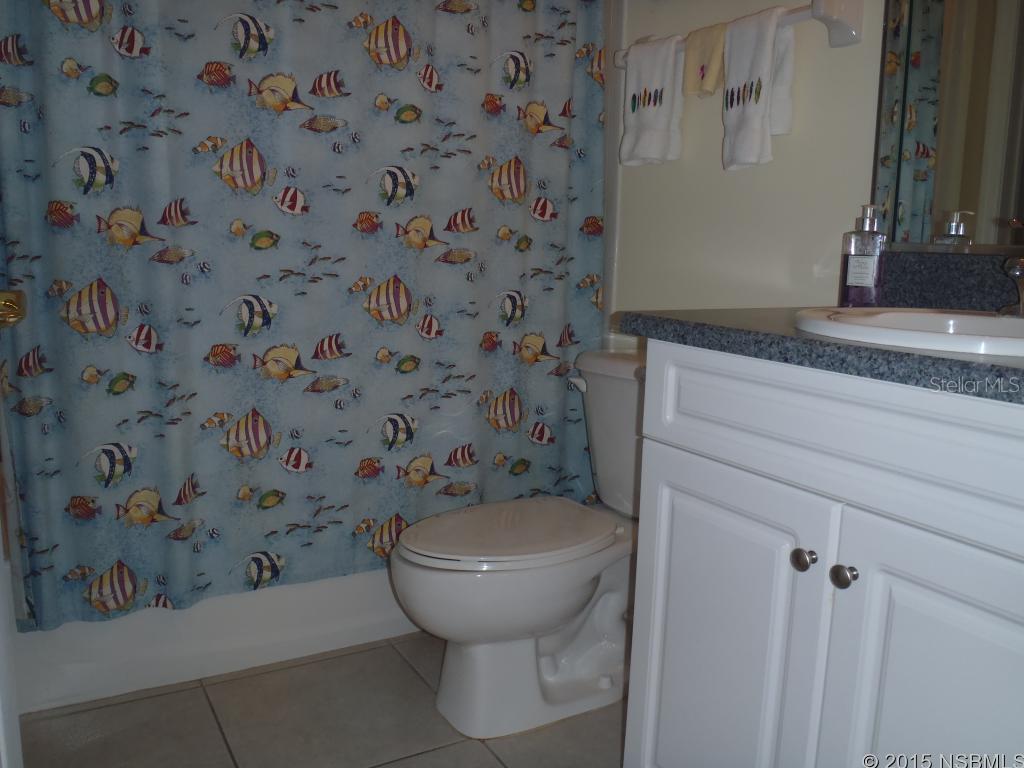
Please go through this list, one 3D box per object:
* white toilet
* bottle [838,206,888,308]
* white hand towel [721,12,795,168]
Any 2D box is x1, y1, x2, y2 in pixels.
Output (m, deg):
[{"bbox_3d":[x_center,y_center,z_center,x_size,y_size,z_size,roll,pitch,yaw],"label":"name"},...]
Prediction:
[{"bbox_3d":[0.096,0.325,1.775,0.739,0.725,0.432,-4,11,-30],"label":"white toilet"},{"bbox_3d":[0.593,-0.210,1.399,0.060,0.178,0.064,7,11,31],"label":"bottle"},{"bbox_3d":[0.491,-0.587,1.671,0.066,0.290,0.154,-4,11,-30],"label":"white hand towel"}]

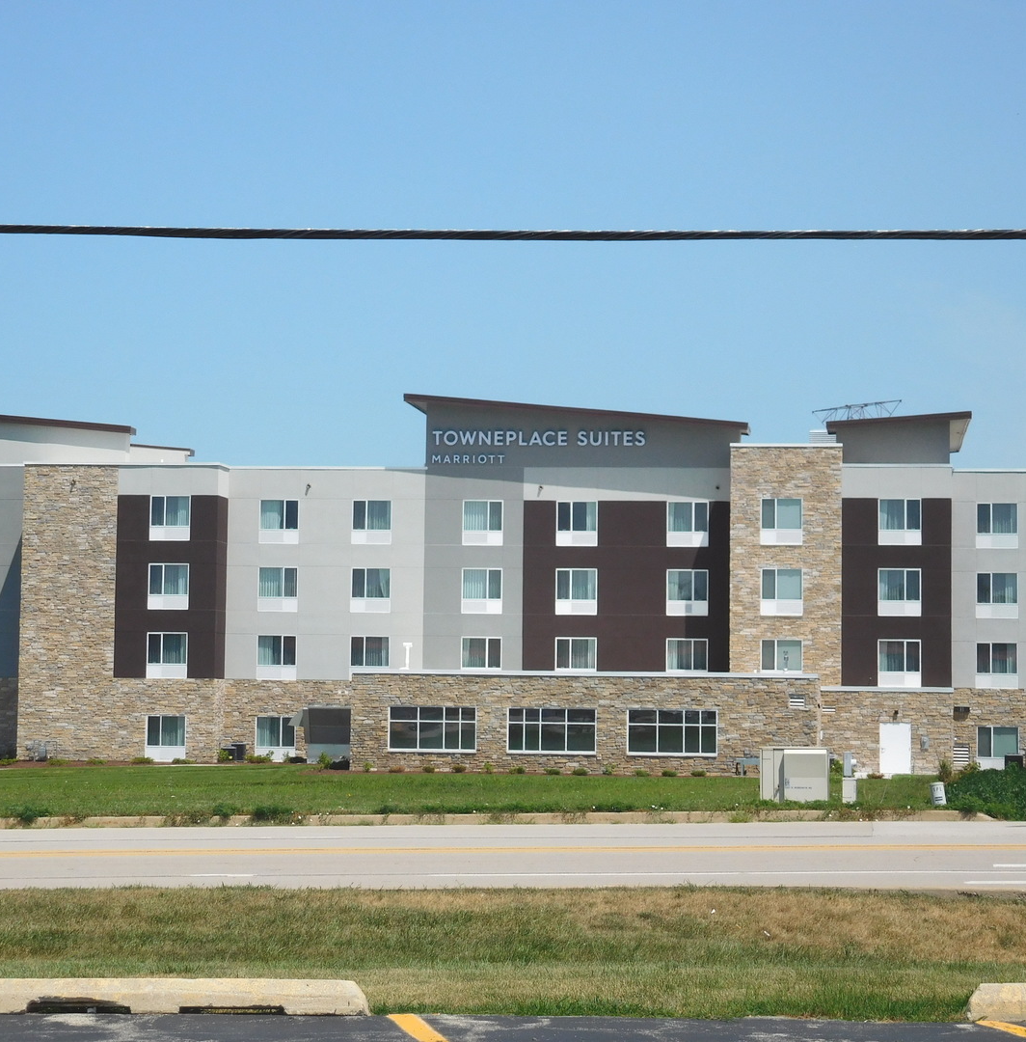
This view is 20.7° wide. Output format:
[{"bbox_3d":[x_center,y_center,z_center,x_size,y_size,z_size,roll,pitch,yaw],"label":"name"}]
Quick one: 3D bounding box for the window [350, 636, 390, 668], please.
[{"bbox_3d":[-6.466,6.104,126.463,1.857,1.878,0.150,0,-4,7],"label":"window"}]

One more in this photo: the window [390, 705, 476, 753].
[{"bbox_3d":[-3.427,8.915,120.297,3.848,2.006,0.150,0,-3,7],"label":"window"}]

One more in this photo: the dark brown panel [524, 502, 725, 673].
[{"bbox_3d":[5.091,3.173,125.245,9.346,8.205,0.200,0,-4,7],"label":"dark brown panel"}]

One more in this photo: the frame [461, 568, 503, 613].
[{"bbox_3d":[-1.393,3.128,125.184,1.843,2.017,0.140,0,-3,7],"label":"frame"}]

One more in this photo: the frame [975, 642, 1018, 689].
[{"bbox_3d":[21.210,6.329,123.075,1.857,2.031,0.150,0,-4,7],"label":"frame"}]

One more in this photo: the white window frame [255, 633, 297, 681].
[{"bbox_3d":[-10.692,6.158,126.974,1.857,2.031,0.150,0,-4,7],"label":"white window frame"}]

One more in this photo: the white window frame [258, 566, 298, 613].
[{"bbox_3d":[-10.566,3.061,126.027,1.826,2.020,0.140,0,-3,7],"label":"white window frame"}]

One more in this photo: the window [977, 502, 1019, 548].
[{"bbox_3d":[21.093,0.176,122.383,1.833,2.067,0.150,0,-3,7],"label":"window"}]

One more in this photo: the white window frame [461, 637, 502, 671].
[{"bbox_3d":[-1.419,6.146,124.836,1.833,2.067,0.150,0,-3,7],"label":"white window frame"}]

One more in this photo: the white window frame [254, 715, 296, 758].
[{"bbox_3d":[-10.634,9.701,125.633,1.910,2.041,0.140,0,-3,7],"label":"white window frame"}]

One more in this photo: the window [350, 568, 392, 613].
[{"bbox_3d":[-6.348,3.066,125.371,1.833,2.067,0.150,0,-3,7],"label":"window"}]

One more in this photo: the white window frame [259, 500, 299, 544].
[{"bbox_3d":[-10.495,0.004,126.039,1.833,2.067,0.150,0,-3,7],"label":"white window frame"}]

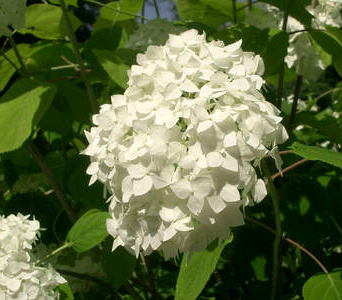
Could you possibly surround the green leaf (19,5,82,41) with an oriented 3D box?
[{"bbox_3d":[-0.128,-0.134,0.760,0.076,0.020,0.055,-13,-38,-18],"label":"green leaf"}]

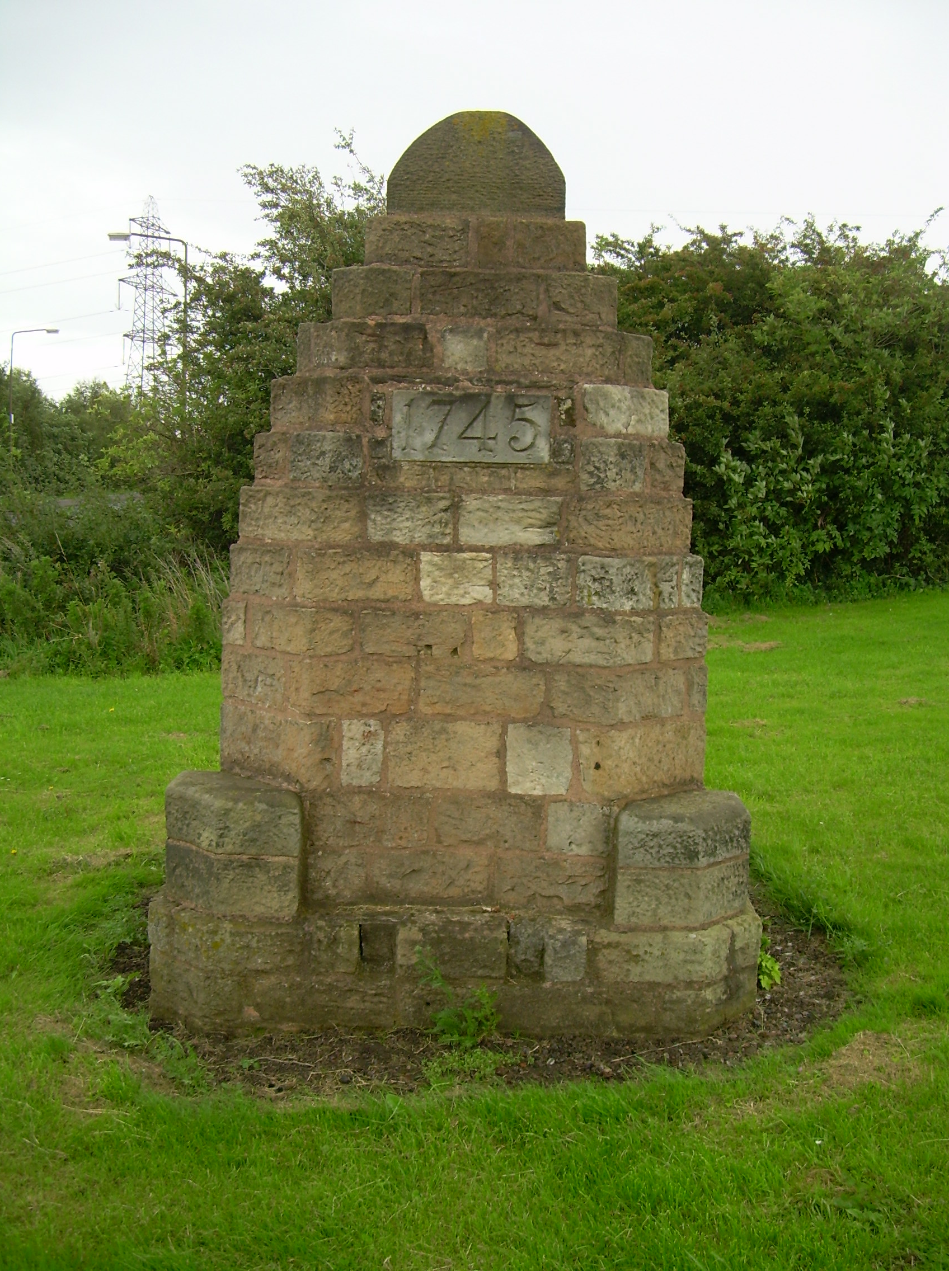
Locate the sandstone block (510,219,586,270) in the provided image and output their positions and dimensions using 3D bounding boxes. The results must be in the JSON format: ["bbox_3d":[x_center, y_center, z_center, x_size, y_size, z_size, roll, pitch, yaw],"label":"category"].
[{"bbox_3d":[0.246,-1.307,4.737,0.246,0.162,0.200,2,5,0],"label":"sandstone block"}]

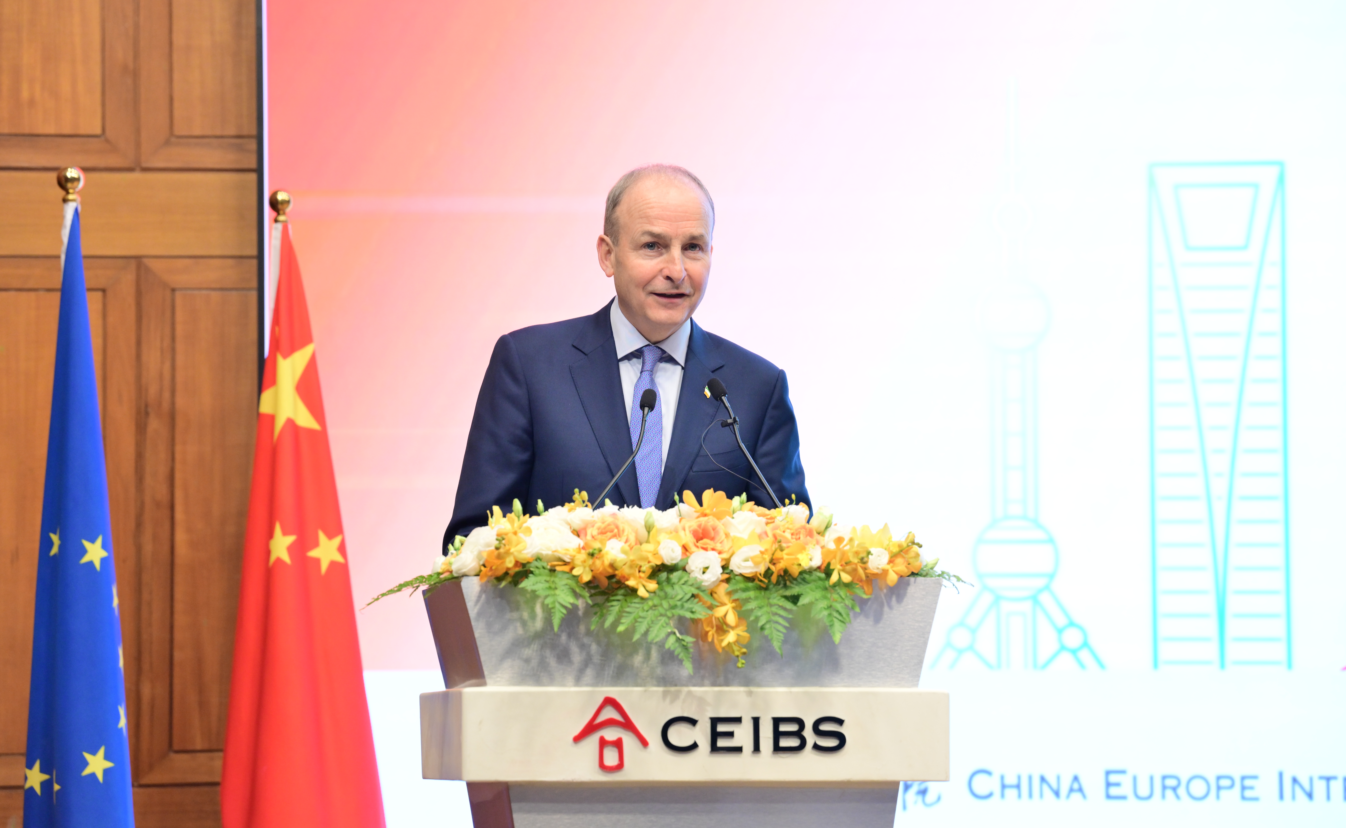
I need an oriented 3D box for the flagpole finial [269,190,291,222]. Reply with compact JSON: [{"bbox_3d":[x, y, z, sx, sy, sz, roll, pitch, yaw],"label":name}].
[{"bbox_3d":[-0.774,-0.409,8.850,0.046,0.065,0.046,0,-4,0],"label":"flagpole finial"}]

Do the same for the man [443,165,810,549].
[{"bbox_3d":[-0.051,0.516,6.357,0.560,1.750,0.440,0,-4,-10],"label":"man"}]

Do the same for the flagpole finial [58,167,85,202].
[{"bbox_3d":[-1.126,-0.429,8.400,0.048,0.066,0.048,0,-4,0],"label":"flagpole finial"}]

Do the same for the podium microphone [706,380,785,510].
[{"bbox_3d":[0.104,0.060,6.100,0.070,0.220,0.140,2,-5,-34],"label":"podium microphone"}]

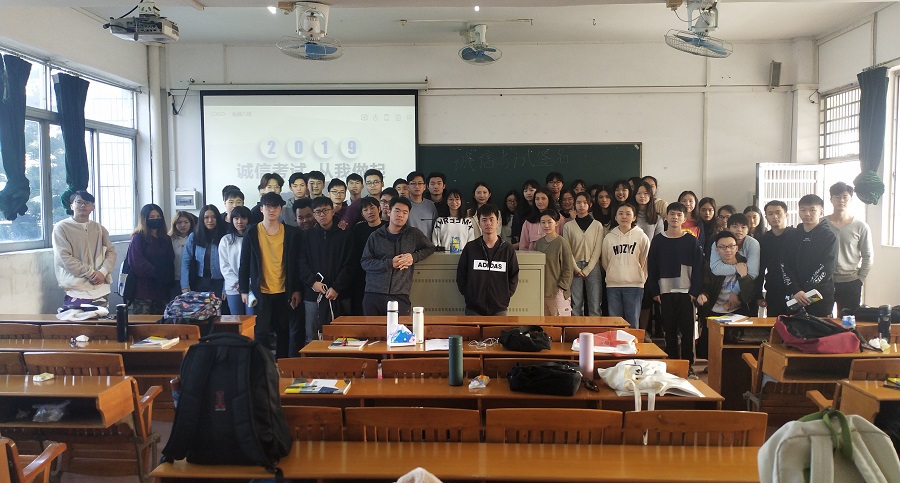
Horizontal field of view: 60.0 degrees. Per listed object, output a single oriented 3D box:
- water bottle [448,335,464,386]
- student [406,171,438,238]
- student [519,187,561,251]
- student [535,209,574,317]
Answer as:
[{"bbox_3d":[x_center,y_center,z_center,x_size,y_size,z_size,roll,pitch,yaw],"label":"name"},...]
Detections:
[{"bbox_3d":[0.032,0.588,3.871,0.071,0.240,0.071,0,3,2],"label":"water bottle"},{"bbox_3d":[-0.339,0.142,8.130,0.470,1.740,0.280,0,3,2],"label":"student"},{"bbox_3d":[0.956,0.263,8.195,0.440,1.626,0.280,0,3,2],"label":"student"},{"bbox_3d":[0.985,0.483,7.353,0.400,1.590,0.280,1,3,14],"label":"student"}]

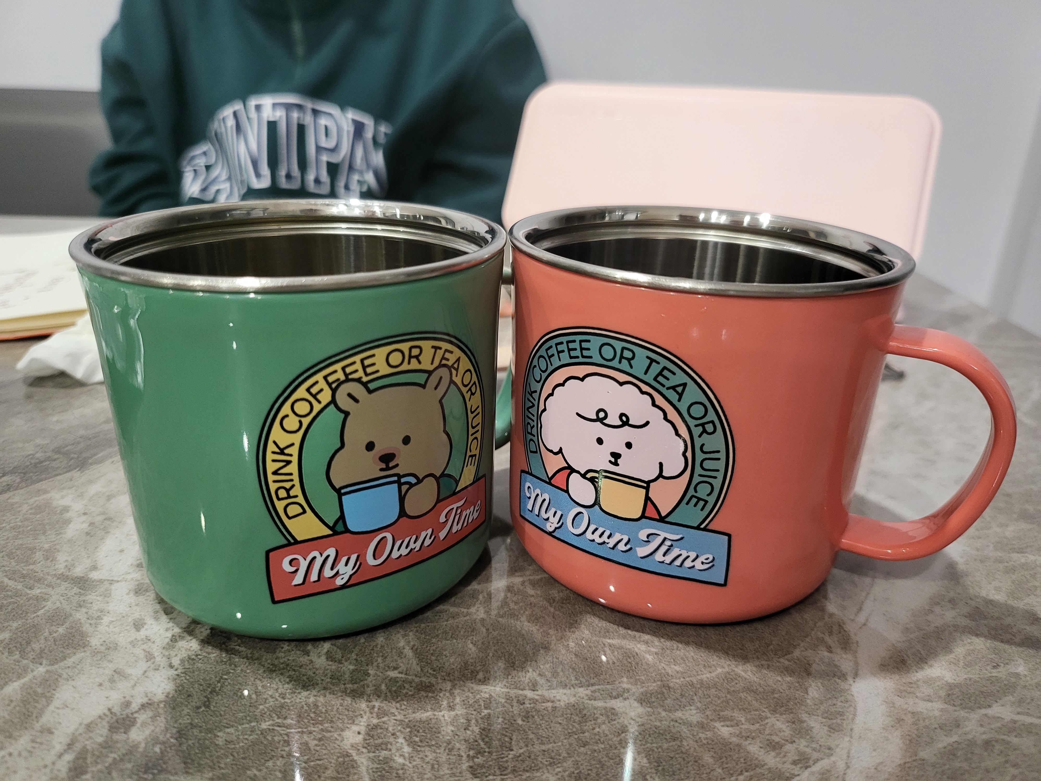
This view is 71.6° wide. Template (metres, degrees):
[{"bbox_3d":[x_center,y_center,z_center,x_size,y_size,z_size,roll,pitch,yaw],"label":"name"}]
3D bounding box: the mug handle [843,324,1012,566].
[{"bbox_3d":[0.089,0.014,0.157,0.028,0.051,0.014,17,27,30],"label":"mug handle"}]

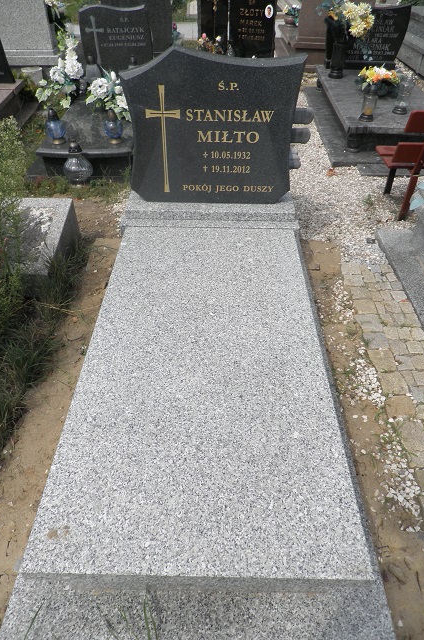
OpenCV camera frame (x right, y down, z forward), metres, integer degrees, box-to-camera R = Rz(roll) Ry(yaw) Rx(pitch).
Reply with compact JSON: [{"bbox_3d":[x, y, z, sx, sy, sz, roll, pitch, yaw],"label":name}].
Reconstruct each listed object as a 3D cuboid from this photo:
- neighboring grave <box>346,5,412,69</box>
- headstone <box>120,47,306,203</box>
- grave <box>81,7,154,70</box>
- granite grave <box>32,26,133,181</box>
[{"bbox_3d":[1.455,-2.735,4.284,0.750,0.540,0.140,2,43,1],"label":"neighboring grave"},{"bbox_3d":[0.001,-0.926,2.170,0.850,0.705,0.092,1,38,0],"label":"headstone"},{"bbox_3d":[-0.827,-2.453,3.924,0.600,0.550,0.110,1,43,0],"label":"grave"},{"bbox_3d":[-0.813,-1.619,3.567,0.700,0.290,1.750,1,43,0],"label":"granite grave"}]

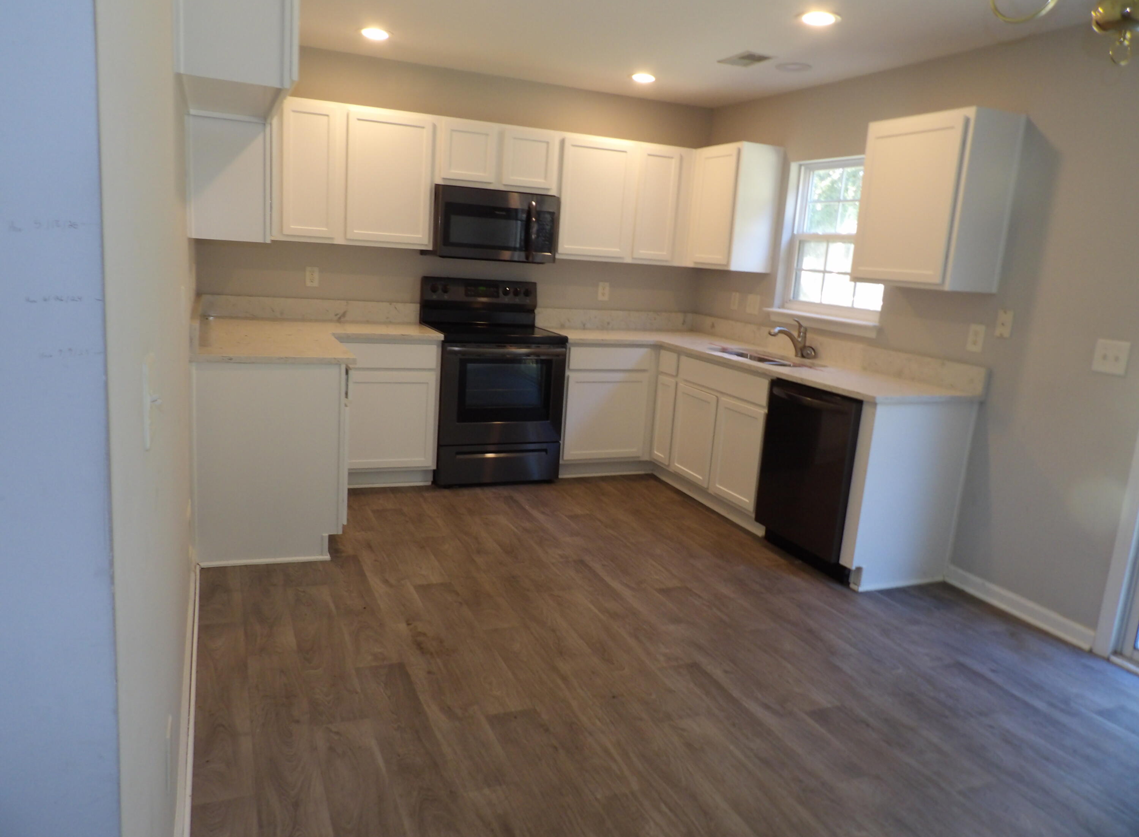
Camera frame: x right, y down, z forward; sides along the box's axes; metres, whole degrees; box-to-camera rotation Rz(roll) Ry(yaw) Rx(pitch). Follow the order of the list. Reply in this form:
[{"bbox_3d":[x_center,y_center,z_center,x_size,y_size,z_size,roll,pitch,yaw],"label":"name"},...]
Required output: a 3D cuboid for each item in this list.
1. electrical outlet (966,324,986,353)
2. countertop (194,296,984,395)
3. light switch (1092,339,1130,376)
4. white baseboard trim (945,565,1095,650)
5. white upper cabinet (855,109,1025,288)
[{"bbox_3d":[1.871,-0.370,3.639,0.007,0.116,0.074,-1,13,-24],"label":"electrical outlet"},{"bbox_3d":[-0.103,-0.389,4.035,3.297,0.156,2.490,-1,13,-24],"label":"countertop"},{"bbox_3d":[2.117,-0.241,3.088,0.007,0.123,0.124,-1,13,-24],"label":"light switch"},{"bbox_3d":[1.935,0.812,3.454,0.016,0.095,0.713,-1,13,-23],"label":"white baseboard trim"},{"bbox_3d":[1.651,-0.982,3.627,0.322,0.748,0.602,-1,13,-23],"label":"white upper cabinet"}]

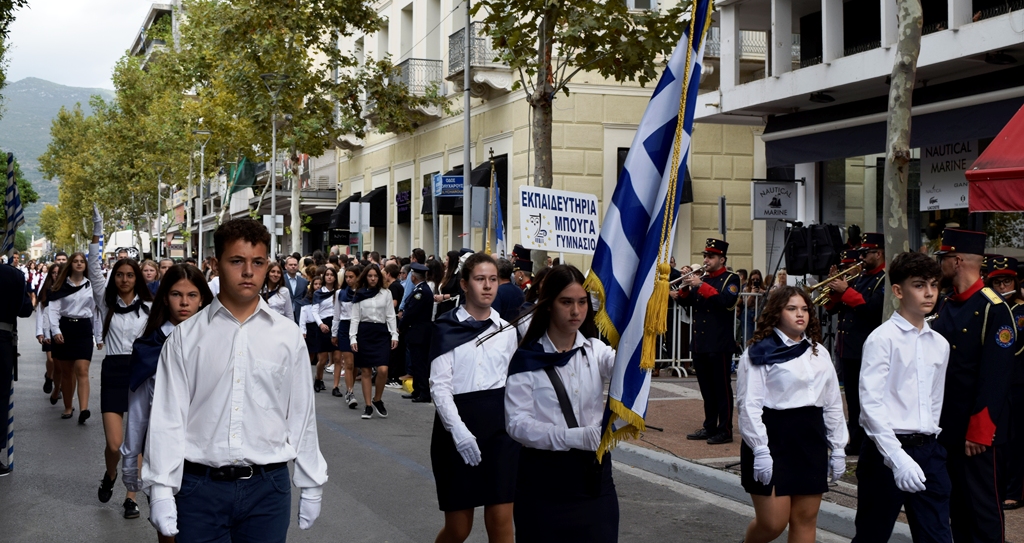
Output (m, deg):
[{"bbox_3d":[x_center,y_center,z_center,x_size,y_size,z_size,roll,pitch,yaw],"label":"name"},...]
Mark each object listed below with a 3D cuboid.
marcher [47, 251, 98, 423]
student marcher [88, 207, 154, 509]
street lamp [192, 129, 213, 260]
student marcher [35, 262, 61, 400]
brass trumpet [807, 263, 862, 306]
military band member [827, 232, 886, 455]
[{"bbox_3d":[-4.434,0.661,13.200,0.500,1.700,0.500,0,0,-19],"label":"marcher"},{"bbox_3d":[-2.530,0.588,8.500,0.500,2.000,0.550,0,0,-16],"label":"student marcher"},{"bbox_3d":[-9.934,-1.520,42.000,0.660,6.000,0.660,1,-1,-21],"label":"street lamp"},{"bbox_3d":[-5.501,0.714,15.700,0.470,1.650,0.420,1,-1,-21],"label":"student marcher"},{"bbox_3d":[2.633,0.098,10.650,0.520,0.180,0.130,-25,3,-9],"label":"brass trumpet"},{"bbox_3d":[2.880,0.592,10.750,0.580,1.820,0.520,0,0,-21],"label":"military band member"}]

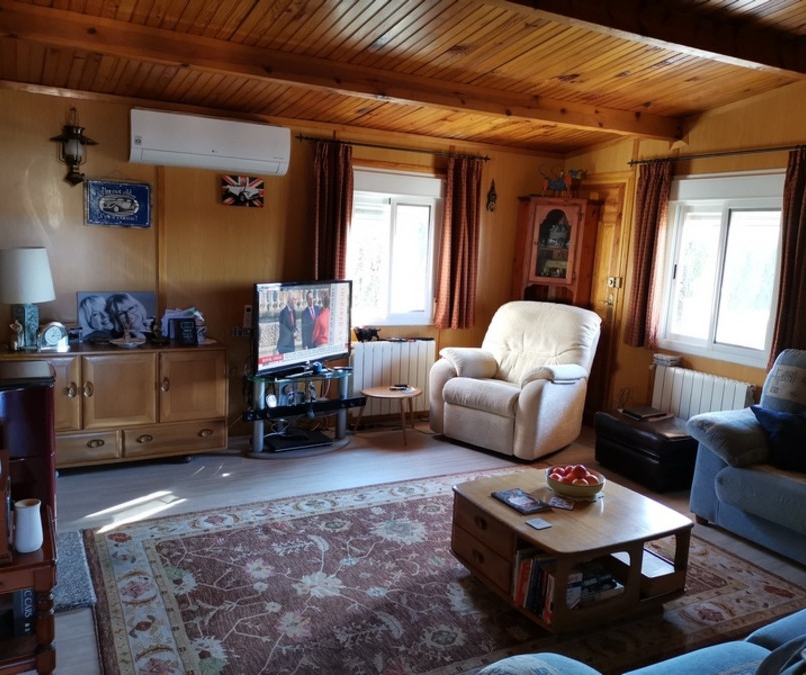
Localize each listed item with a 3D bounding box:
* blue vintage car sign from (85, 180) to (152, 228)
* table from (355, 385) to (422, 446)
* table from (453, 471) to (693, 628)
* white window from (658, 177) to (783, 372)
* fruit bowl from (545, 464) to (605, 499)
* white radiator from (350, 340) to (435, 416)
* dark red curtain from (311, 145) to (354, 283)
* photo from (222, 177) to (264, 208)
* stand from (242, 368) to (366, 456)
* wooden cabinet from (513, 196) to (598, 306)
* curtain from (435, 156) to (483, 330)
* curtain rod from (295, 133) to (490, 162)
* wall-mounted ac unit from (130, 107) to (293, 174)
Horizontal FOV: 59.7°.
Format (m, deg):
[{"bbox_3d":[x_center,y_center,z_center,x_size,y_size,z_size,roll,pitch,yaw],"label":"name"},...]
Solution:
[{"bbox_3d":[-1.767,-0.827,4.375,0.378,0.275,0.020,-2,9,-30],"label":"blue vintage car sign"},{"bbox_3d":[-0.104,0.562,5.167,0.475,0.355,0.465,2,8,-1],"label":"table"},{"bbox_3d":[0.709,0.915,3.055,0.775,0.403,0.800,-2,9,-28],"label":"table"},{"bbox_3d":[2.224,-0.480,4.905,0.100,1.260,0.910,-2,9,-31],"label":"white window"},{"bbox_3d":[0.778,0.648,3.141,0.258,0.110,0.258,2,8,0],"label":"fruit bowl"},{"bbox_3d":[-0.087,0.320,5.573,0.717,0.580,0.090,-2,9,-28],"label":"white radiator"},{"bbox_3d":[-0.511,-0.699,5.031,0.300,1.370,0.110,-2,9,-31],"label":"dark red curtain"},{"bbox_3d":[-1.112,-1.014,4.874,0.290,0.190,0.022,-2,9,-28],"label":"photo"},{"bbox_3d":[-0.707,0.519,4.940,0.820,0.530,0.420,-4,10,-37],"label":"stand"},{"bbox_3d":[1.304,-0.266,6.126,0.690,1.850,0.450,4,8,14],"label":"wooden cabinet"},{"bbox_3d":[0.453,-0.738,5.603,0.370,1.370,0.110,-2,9,-31],"label":"curtain"},{"bbox_3d":[-0.025,-1.425,5.309,1.650,0.050,0.090,-2,9,-28],"label":"curtain rod"},{"bbox_3d":[-1.225,-1.236,4.512,0.985,0.320,0.205,-2,9,-31],"label":"wall-mounted ac unit"}]

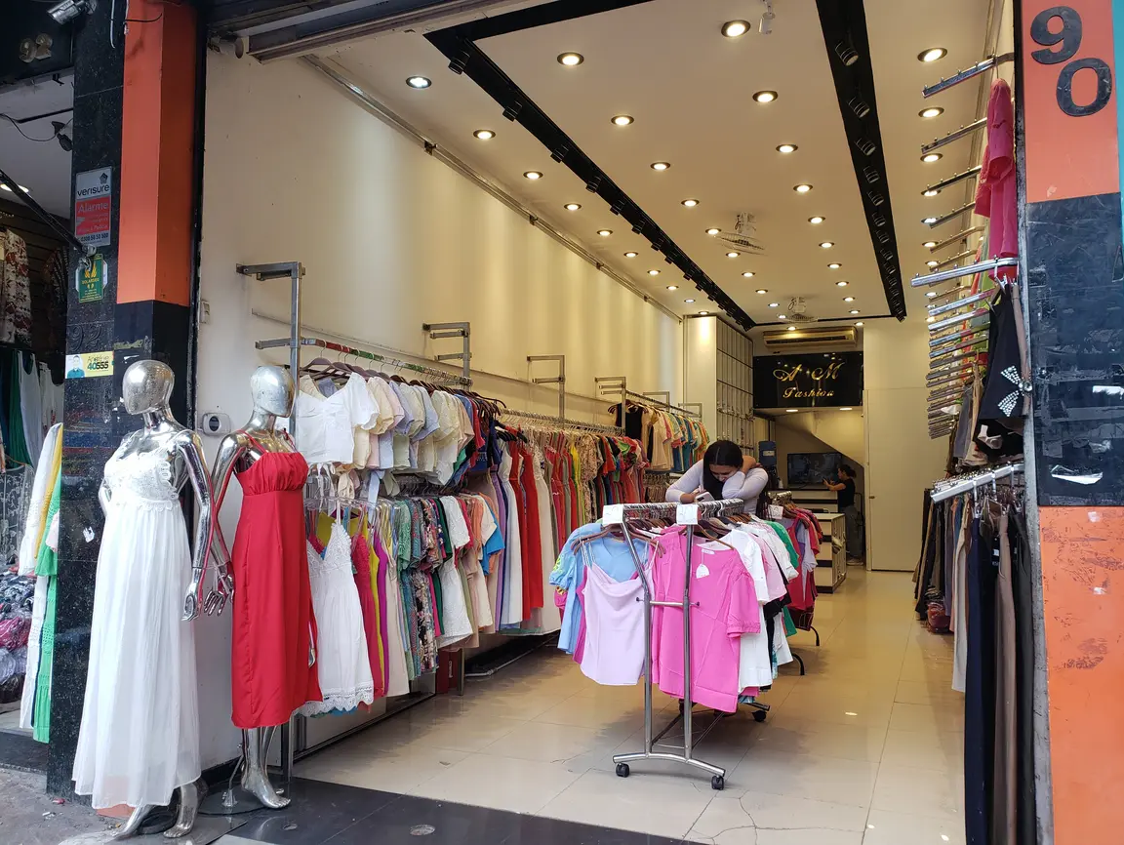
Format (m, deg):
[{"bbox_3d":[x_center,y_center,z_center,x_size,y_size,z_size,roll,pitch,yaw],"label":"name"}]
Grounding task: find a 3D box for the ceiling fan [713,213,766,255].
[{"bbox_3d":[1.487,-1.558,6.937,0.420,0.330,0.420,-2,-5,23],"label":"ceiling fan"}]

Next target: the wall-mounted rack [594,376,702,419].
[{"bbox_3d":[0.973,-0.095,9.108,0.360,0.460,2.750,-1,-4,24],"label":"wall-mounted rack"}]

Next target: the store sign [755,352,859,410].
[{"bbox_3d":[3.721,-0.638,12.859,1.620,0.800,0.050,-1,-4,24],"label":"store sign"}]

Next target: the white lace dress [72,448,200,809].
[{"bbox_3d":[-1.630,0.768,3.300,0.460,1.370,0.420,-1,-5,12],"label":"white lace dress"}]

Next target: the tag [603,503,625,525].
[{"bbox_3d":[0.231,0.412,3.783,0.092,0.088,0.012,-2,-5,23],"label":"tag"}]

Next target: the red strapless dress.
[{"bbox_3d":[-1.214,0.688,3.580,0.300,1.150,0.390,-2,-5,35],"label":"red strapless dress"}]

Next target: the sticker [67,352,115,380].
[{"bbox_3d":[-1.981,-0.241,3.538,0.290,0.100,0.010,-1,-4,24],"label":"sticker"}]

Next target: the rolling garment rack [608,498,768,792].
[{"bbox_3d":[0.665,0.998,4.207,0.500,1.210,1.330,-1,-4,21],"label":"rolling garment rack"}]

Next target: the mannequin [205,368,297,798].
[{"bbox_3d":[-1.216,0.653,3.500,0.380,1.790,0.480,-2,-5,30],"label":"mannequin"}]

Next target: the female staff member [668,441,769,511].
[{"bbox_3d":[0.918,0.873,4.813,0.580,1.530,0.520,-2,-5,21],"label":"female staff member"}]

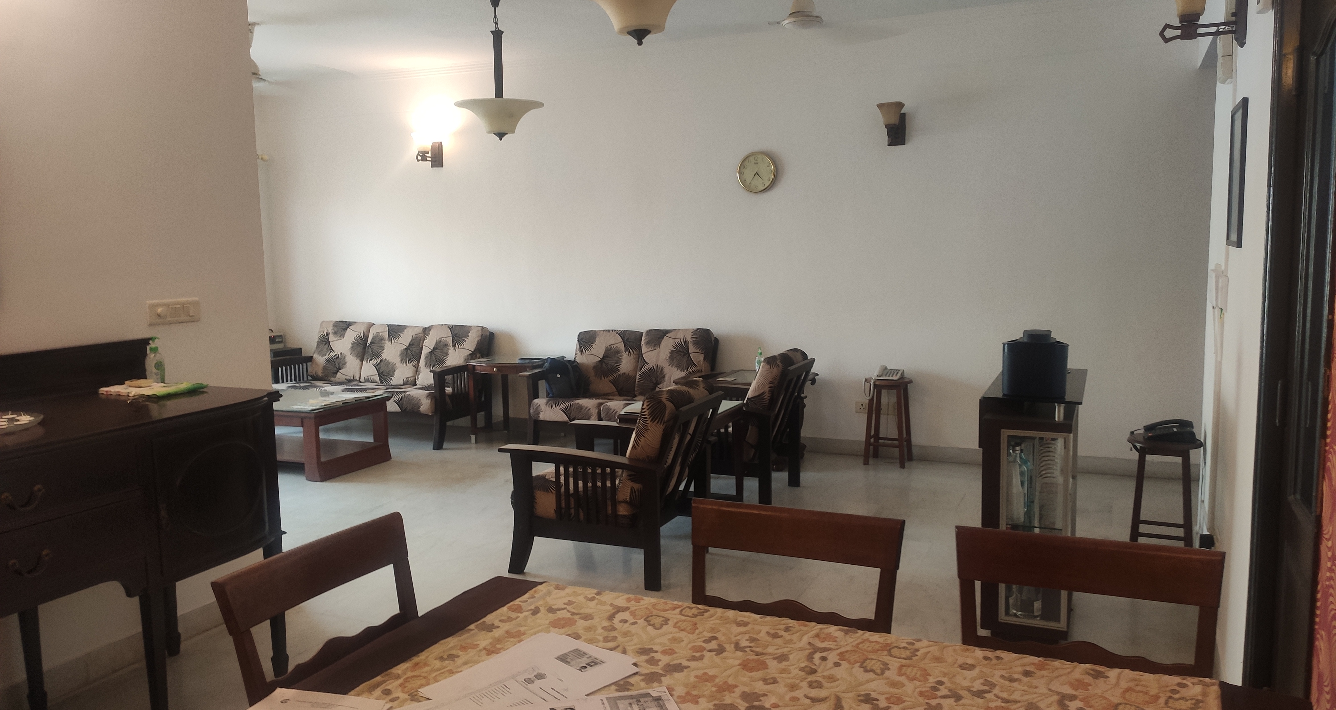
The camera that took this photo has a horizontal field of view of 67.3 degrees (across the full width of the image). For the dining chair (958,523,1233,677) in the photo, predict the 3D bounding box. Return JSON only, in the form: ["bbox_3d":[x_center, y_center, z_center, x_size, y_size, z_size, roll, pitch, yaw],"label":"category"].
[{"bbox_3d":[0.671,0.820,1.671,0.460,0.930,0.510,2,7,24],"label":"dining chair"}]

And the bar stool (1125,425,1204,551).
[{"bbox_3d":[2.196,0.660,4.452,0.297,0.549,0.297,2,7,24],"label":"bar stool"}]

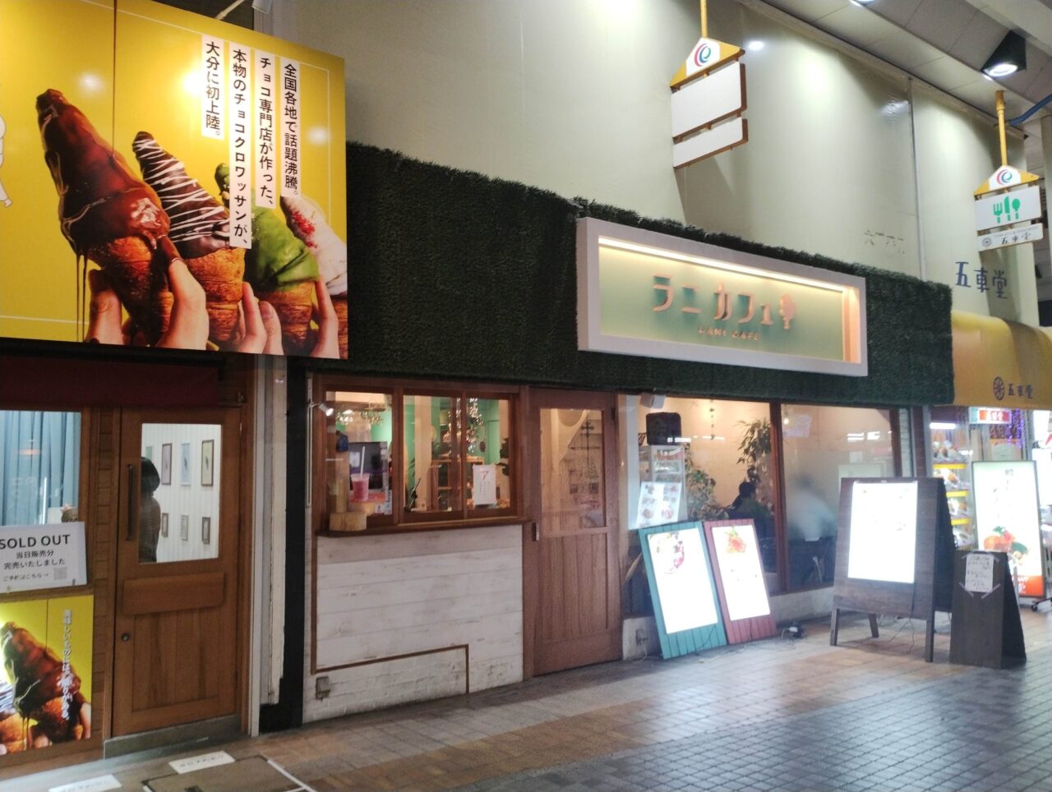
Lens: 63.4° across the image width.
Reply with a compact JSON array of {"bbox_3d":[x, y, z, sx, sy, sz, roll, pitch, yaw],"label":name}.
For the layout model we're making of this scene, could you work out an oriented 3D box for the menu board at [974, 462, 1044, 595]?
[{"bbox_3d":[5.218,1.451,9.259,0.642,1.480,0.120,-1,-4,8],"label":"menu board"}]

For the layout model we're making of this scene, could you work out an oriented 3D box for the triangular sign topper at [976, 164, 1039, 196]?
[{"bbox_3d":[6.001,-2.733,10.624,0.065,0.269,0.784,3,-5,-34],"label":"triangular sign topper"}]

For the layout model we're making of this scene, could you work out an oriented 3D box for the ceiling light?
[{"bbox_3d":[5.872,-4.195,10.479,0.460,0.390,0.400,3,-6,-37],"label":"ceiling light"}]

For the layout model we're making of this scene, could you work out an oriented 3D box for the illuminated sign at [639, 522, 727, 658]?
[{"bbox_3d":[1.378,1.704,7.557,0.810,1.101,0.060,3,-20,-37],"label":"illuminated sign"}]

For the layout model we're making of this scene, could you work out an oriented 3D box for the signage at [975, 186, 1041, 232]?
[{"bbox_3d":[6.218,-2.402,10.977,0.075,0.406,0.785,3,-6,-37],"label":"signage"}]

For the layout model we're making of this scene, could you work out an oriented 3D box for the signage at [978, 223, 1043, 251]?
[{"bbox_3d":[6.229,-2.025,10.938,0.075,0.194,0.785,3,-6,-37],"label":"signage"}]

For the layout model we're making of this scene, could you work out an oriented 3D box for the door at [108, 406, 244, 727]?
[{"bbox_3d":[-2.059,1.000,5.062,0.695,1.849,0.050,3,-6,-37],"label":"door"}]

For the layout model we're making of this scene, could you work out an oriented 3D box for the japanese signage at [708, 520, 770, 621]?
[{"bbox_3d":[2.026,1.692,8.092,0.633,0.942,0.060,3,-19,-37],"label":"japanese signage"}]

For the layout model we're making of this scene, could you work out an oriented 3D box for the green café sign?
[{"bbox_3d":[1.969,-0.788,7.792,3.841,1.038,0.150,3,-6,-37],"label":"green café sign"}]

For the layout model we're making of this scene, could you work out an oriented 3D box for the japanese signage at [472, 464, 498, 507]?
[{"bbox_3d":[-0.308,0.671,6.433,0.205,0.292,0.010,3,-6,-37],"label":"japanese signage"}]

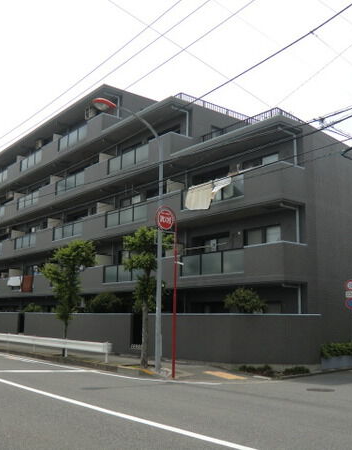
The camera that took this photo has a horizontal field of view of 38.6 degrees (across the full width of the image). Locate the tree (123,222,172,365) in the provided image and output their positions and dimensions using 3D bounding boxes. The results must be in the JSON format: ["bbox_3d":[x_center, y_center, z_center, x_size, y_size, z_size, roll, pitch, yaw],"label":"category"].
[{"bbox_3d":[-0.901,2.254,16.054,1.500,4.470,1.500,0,-10,0],"label":"tree"}]

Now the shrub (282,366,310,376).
[{"bbox_3d":[3.579,4.305,14.946,0.800,0.270,0.580,10,-14,-43],"label":"shrub"}]

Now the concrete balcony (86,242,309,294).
[{"bbox_3d":[-0.069,2.192,22.349,1.400,1.380,13.400,9,-13,-38],"label":"concrete balcony"}]

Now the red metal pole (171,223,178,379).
[{"bbox_3d":[-0.016,2.043,13.978,0.090,4.290,0.090,9,-12,-38],"label":"red metal pole"}]

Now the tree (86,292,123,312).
[{"bbox_3d":[-3.587,4.739,24.981,1.700,2.750,1.700,9,-13,-38],"label":"tree"}]

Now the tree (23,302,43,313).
[{"bbox_3d":[-8.736,5.764,30.465,1.050,2.110,1.050,8,-12,-38],"label":"tree"}]

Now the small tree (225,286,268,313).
[{"bbox_3d":[2.454,3.533,17.676,1.350,2.690,1.350,9,-13,-38],"label":"small tree"}]

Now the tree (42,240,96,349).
[{"bbox_3d":[-4.229,2.872,19.961,1.950,4.560,1.950,8,-12,-38],"label":"tree"}]

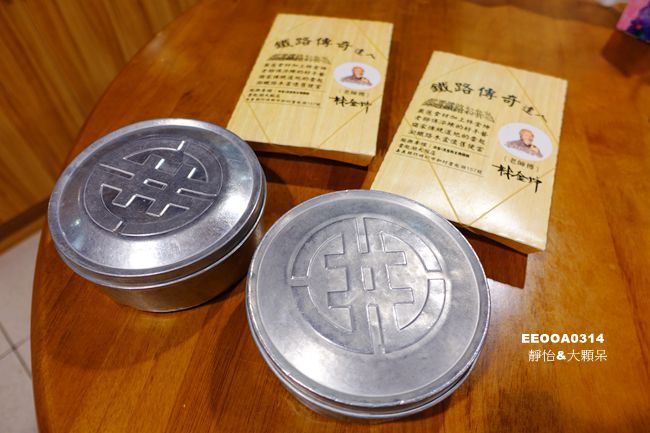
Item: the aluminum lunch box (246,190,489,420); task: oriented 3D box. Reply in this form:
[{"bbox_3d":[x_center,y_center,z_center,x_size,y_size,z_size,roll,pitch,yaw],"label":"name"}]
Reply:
[{"bbox_3d":[0.026,0.055,0.282,0.147,0.054,0.147,2,53,0],"label":"aluminum lunch box"}]

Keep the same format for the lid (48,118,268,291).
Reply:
[{"bbox_3d":[-0.116,-0.005,0.324,0.147,0.054,0.147,1,53,-1],"label":"lid"}]

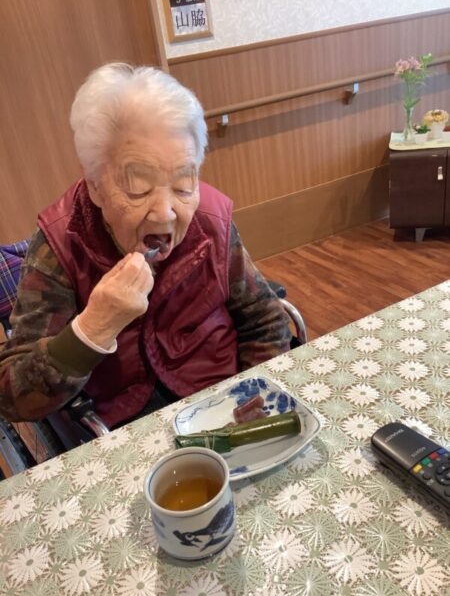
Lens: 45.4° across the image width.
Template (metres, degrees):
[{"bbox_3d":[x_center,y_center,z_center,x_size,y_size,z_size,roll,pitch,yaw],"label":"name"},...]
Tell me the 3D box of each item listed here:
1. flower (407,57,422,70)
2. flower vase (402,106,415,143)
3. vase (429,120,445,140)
[{"bbox_3d":[0.878,-1.087,2.490,0.063,0.060,0.060,5,29,25],"label":"flower"},{"bbox_3d":[0.897,-0.845,2.621,0.051,0.157,0.051,5,29,25],"label":"flower vase"},{"bbox_3d":[1.027,-0.810,2.601,0.067,0.078,0.067,5,29,25],"label":"vase"}]

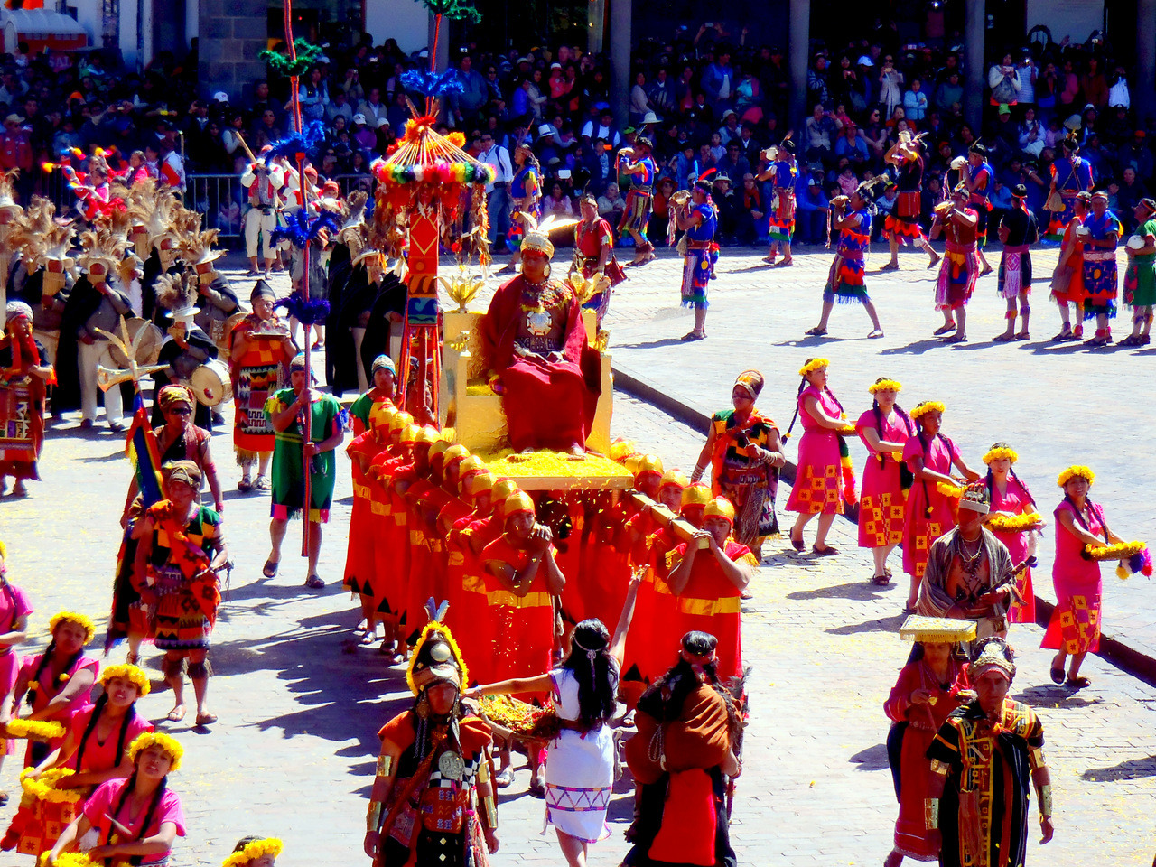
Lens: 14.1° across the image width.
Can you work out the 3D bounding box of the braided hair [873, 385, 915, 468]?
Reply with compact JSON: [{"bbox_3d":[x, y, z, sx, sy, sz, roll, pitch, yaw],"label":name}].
[{"bbox_3d":[2.370,-0.044,35.200,0.280,0.620,0.230,-3,8,-22],"label":"braided hair"}]

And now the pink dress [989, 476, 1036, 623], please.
[{"bbox_3d":[2.963,0.804,32.400,0.430,1.030,0.340,-1,8,-10],"label":"pink dress"}]

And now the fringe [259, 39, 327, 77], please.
[{"bbox_3d":[-2.139,-2.817,35.100,0.490,0.300,0.440,0,7,0],"label":"fringe"}]

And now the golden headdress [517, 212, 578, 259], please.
[{"bbox_3d":[-0.208,-1.323,31.200,0.390,0.300,0.280,0,7,-3],"label":"golden headdress"}]

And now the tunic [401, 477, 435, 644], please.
[{"bbox_3d":[-0.983,0.855,31.500,0.480,1.150,0.360,-2,8,-13],"label":"tunic"}]

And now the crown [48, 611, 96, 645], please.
[{"bbox_3d":[-2.707,1.046,25.000,0.250,0.125,0.240,14,-8,-2],"label":"crown"}]

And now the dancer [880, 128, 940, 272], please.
[{"bbox_3d":[4.356,-3.032,61.200,0.660,1.830,0.520,-3,8,-20],"label":"dancer"}]

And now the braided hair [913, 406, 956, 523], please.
[{"bbox_3d":[2.644,0.204,34.700,0.280,0.840,0.240,-4,9,-33],"label":"braided hair"}]

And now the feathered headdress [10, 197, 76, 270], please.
[{"bbox_3d":[-5.265,-1.959,46.000,0.620,0.640,0.500,-1,7,-9],"label":"feathered headdress"}]

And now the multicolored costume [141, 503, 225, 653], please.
[{"bbox_3d":[-2.499,0.898,29.500,0.500,0.960,0.380,-1,7,-12],"label":"multicolored costume"}]

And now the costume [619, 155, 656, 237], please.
[{"bbox_3d":[0.774,-3.115,61.200,0.420,1.060,0.440,-2,8,-21],"label":"costume"}]

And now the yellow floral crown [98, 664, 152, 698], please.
[{"bbox_3d":[-2.296,1.252,23.700,0.270,0.130,0.260,12,0,-9],"label":"yellow floral crown"}]

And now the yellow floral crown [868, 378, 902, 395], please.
[{"bbox_3d":[2.335,-0.361,35.600,0.250,0.100,0.250,-9,7,-11],"label":"yellow floral crown"}]

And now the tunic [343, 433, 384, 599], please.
[{"bbox_3d":[-1.470,0.581,33.600,0.480,1.160,0.360,-2,8,-13],"label":"tunic"}]

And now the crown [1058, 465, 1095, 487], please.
[{"bbox_3d":[3.398,0.286,31.900,0.260,0.115,0.250,0,7,0],"label":"crown"}]

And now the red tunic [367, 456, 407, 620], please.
[{"bbox_3d":[-1.308,0.719,33.100,0.450,1.120,0.340,-2,8,-15],"label":"red tunic"}]

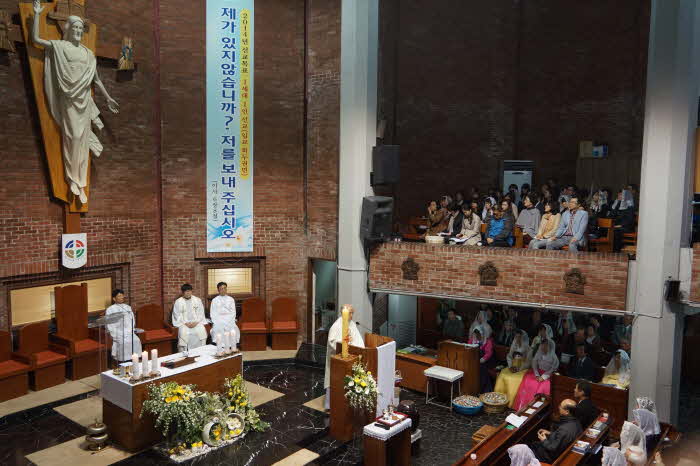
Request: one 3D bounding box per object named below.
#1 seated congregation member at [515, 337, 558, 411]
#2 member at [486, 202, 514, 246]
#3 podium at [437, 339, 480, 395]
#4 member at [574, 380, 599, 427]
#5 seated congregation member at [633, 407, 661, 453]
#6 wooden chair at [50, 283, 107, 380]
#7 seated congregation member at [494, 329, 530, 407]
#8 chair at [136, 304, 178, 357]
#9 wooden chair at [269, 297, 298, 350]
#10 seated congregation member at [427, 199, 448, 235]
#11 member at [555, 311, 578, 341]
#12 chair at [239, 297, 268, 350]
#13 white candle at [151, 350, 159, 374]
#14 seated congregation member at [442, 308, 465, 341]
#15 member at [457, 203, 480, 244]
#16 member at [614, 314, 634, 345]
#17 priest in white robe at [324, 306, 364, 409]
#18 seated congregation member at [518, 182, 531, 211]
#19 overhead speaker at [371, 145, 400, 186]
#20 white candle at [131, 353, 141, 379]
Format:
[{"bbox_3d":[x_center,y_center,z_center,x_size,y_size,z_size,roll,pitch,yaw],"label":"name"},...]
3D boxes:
[{"bbox_3d":[3.579,2.659,10.210,0.580,1.290,0.780,4,6,38],"label":"seated congregation member"},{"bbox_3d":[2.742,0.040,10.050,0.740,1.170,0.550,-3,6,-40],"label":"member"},{"bbox_3d":[2.186,2.752,11.038,0.680,0.980,0.460,4,6,39],"label":"podium"},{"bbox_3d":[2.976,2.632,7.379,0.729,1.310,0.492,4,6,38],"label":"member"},{"bbox_3d":[3.730,2.907,7.259,0.700,1.260,0.470,5,6,40],"label":"seated congregation member"},{"bbox_3d":[-4.820,1.754,9.625,0.591,1.478,0.680,4,6,35],"label":"wooden chair"},{"bbox_3d":[2.959,2.448,9.850,0.600,1.230,0.780,5,6,40],"label":"seated congregation member"},{"bbox_3d":[-3.819,1.919,10.788,0.580,0.930,0.580,-3,6,-37],"label":"chair"},{"bbox_3d":[-1.367,1.893,11.368,0.570,0.950,0.580,0,5,-7],"label":"wooden chair"},{"bbox_3d":[1.701,-0.030,10.700,0.720,1.200,0.520,-2,6,-31],"label":"seated congregation member"},{"bbox_3d":[4.822,2.452,12.315,0.480,1.290,0.700,4,6,37],"label":"member"},{"bbox_3d":[-1.978,1.889,11.366,0.552,1.005,0.591,0,5,-7],"label":"chair"},{"bbox_3d":[-2.705,1.783,7.550,0.080,0.320,0.080,-3,6,-37],"label":"white candle"},{"bbox_3d":[2.145,2.299,11.500,0.500,1.260,0.720,4,5,30],"label":"seated congregation member"},{"bbox_3d":[2.148,0.054,9.950,0.700,1.150,0.480,-3,6,-37],"label":"member"},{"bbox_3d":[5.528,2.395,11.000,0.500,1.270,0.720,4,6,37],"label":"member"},{"bbox_3d":[-0.074,1.960,8.516,0.500,1.690,0.640,4,6,37],"label":"priest in white robe"},{"bbox_3d":[4.106,-0.518,12.751,0.473,1.261,0.709,4,5,30],"label":"seated congregation member"},{"bbox_3d":[0.689,-1.278,10.271,0.414,0.749,0.424,3,5,21],"label":"overhead speaker"},{"bbox_3d":[-2.894,1.803,7.350,0.080,0.320,0.080,-3,6,-37],"label":"white candle"}]

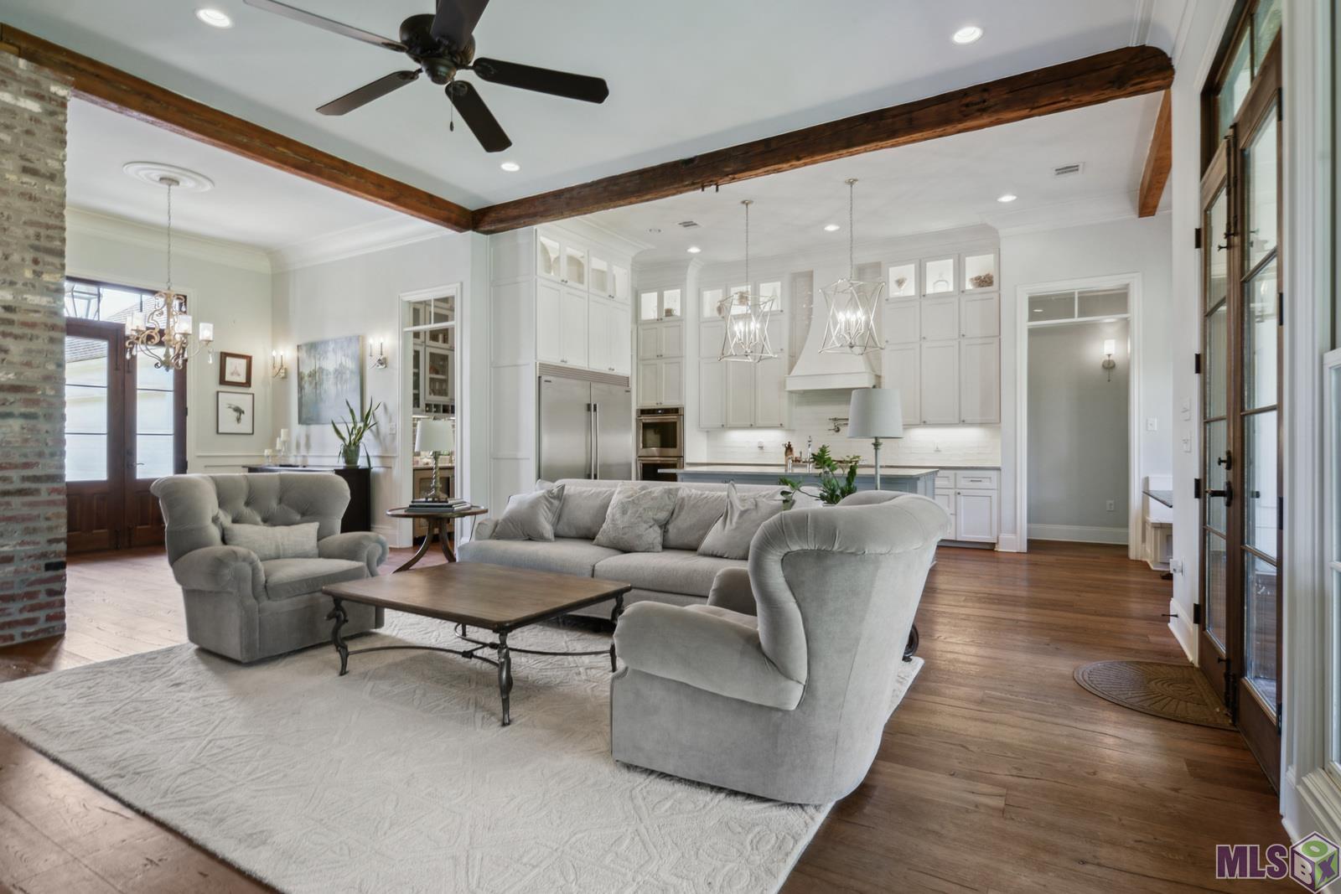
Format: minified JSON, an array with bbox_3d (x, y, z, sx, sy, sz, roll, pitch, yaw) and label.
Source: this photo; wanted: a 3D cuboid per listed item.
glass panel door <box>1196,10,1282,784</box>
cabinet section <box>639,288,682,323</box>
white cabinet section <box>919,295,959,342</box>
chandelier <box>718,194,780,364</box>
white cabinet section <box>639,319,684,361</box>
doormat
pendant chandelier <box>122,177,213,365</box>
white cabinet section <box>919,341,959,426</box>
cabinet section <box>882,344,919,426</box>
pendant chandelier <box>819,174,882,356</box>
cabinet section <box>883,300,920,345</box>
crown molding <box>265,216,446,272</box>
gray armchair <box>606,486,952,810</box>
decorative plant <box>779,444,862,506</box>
[{"bbox_3d":[2.347,-0.113,2.757,0.080,2.486,1.480,0,0,30],"label":"glass panel door"},{"bbox_3d":[-0.026,-2.046,9.863,0.765,0.457,0.480,0,0,30],"label":"cabinet section"},{"bbox_3d":[3.349,-1.548,8.283,0.453,0.505,0.330,0,0,30],"label":"white cabinet section"},{"bbox_3d":[0.795,-1.718,6.904,0.450,1.627,0.450,0,0,30],"label":"chandelier"},{"bbox_3d":[-0.026,-1.538,9.863,0.783,0.508,0.480,0,0,30],"label":"white cabinet section"},{"bbox_3d":[2.286,1.138,3.262,0.570,0.014,0.960,0,0,30],"label":"doormat"},{"bbox_3d":[-4.684,-1.619,6.264,0.678,1.780,0.678,0,0,30],"label":"pendant chandelier"},{"bbox_3d":[3.348,-0.782,8.283,0.458,1.000,0.330,0,0,30],"label":"white cabinet section"},{"bbox_3d":[2.954,-0.771,8.512,0.448,1.009,0.330,0,0,30],"label":"cabinet section"},{"bbox_3d":[1.719,-1.726,6.364,0.455,1.616,0.455,0,0,43],"label":"pendant chandelier"},{"bbox_3d":[2.956,-1.552,8.510,0.441,0.527,0.330,0,0,30],"label":"cabinet section"},{"bbox_3d":[-3.832,-2.413,7.939,3.390,0.237,0.153,0,0,30],"label":"crown molding"},{"bbox_3d":[0.454,0.650,2.554,1.051,0.960,1.051,0,0,28],"label":"gray armchair"},{"bbox_3d":[0.836,0.230,3.700,0.430,0.480,0.380,0,0,30],"label":"decorative plant"}]

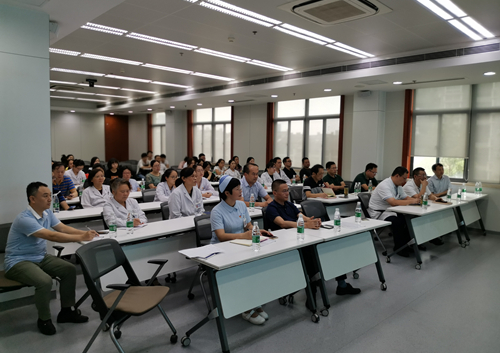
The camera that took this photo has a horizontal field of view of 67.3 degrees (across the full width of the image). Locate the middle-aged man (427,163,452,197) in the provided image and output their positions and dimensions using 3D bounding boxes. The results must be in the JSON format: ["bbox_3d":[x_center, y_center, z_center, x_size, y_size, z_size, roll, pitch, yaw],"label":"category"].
[{"bbox_3d":[3.364,0.441,6.756,0.550,1.310,0.780,-1,5,-21],"label":"middle-aged man"}]

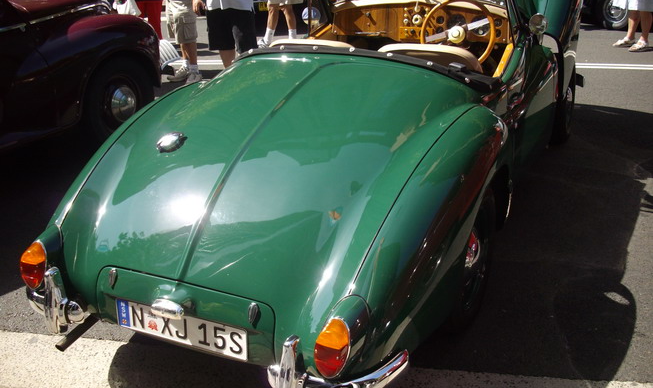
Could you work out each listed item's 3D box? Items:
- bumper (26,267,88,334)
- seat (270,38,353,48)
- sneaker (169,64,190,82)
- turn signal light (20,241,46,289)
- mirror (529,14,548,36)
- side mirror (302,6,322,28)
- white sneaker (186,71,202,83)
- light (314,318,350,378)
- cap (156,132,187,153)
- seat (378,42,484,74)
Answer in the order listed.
[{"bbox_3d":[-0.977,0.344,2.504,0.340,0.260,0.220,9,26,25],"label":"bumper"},{"bbox_3d":[0.037,-0.559,3.782,0.500,0.640,0.620,9,26,25],"label":"seat"},{"bbox_3d":[-1.455,-1.196,6.956,0.295,0.120,0.110,-17,27,-29],"label":"sneaker"},{"bbox_3d":[-1.025,0.250,2.445,0.115,0.180,0.080,12,27,29],"label":"turn signal light"},{"bbox_3d":[1.100,-0.879,3.620,0.105,0.110,0.055,13,28,31],"label":"mirror"},{"bbox_3d":[-0.086,-1.036,4.080,0.107,0.110,0.055,0,24,7],"label":"side mirror"},{"bbox_3d":[-1.255,-1.065,6.638,0.110,0.120,0.295,7,25,20],"label":"white sneaker"},{"bbox_3d":[0.022,0.433,1.990,0.115,0.185,0.100,10,26,25],"label":"light"},{"bbox_3d":[-0.603,-0.194,2.706,0.108,0.045,0.105,-1,41,29],"label":"cap"},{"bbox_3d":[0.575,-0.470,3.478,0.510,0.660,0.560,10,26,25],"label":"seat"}]

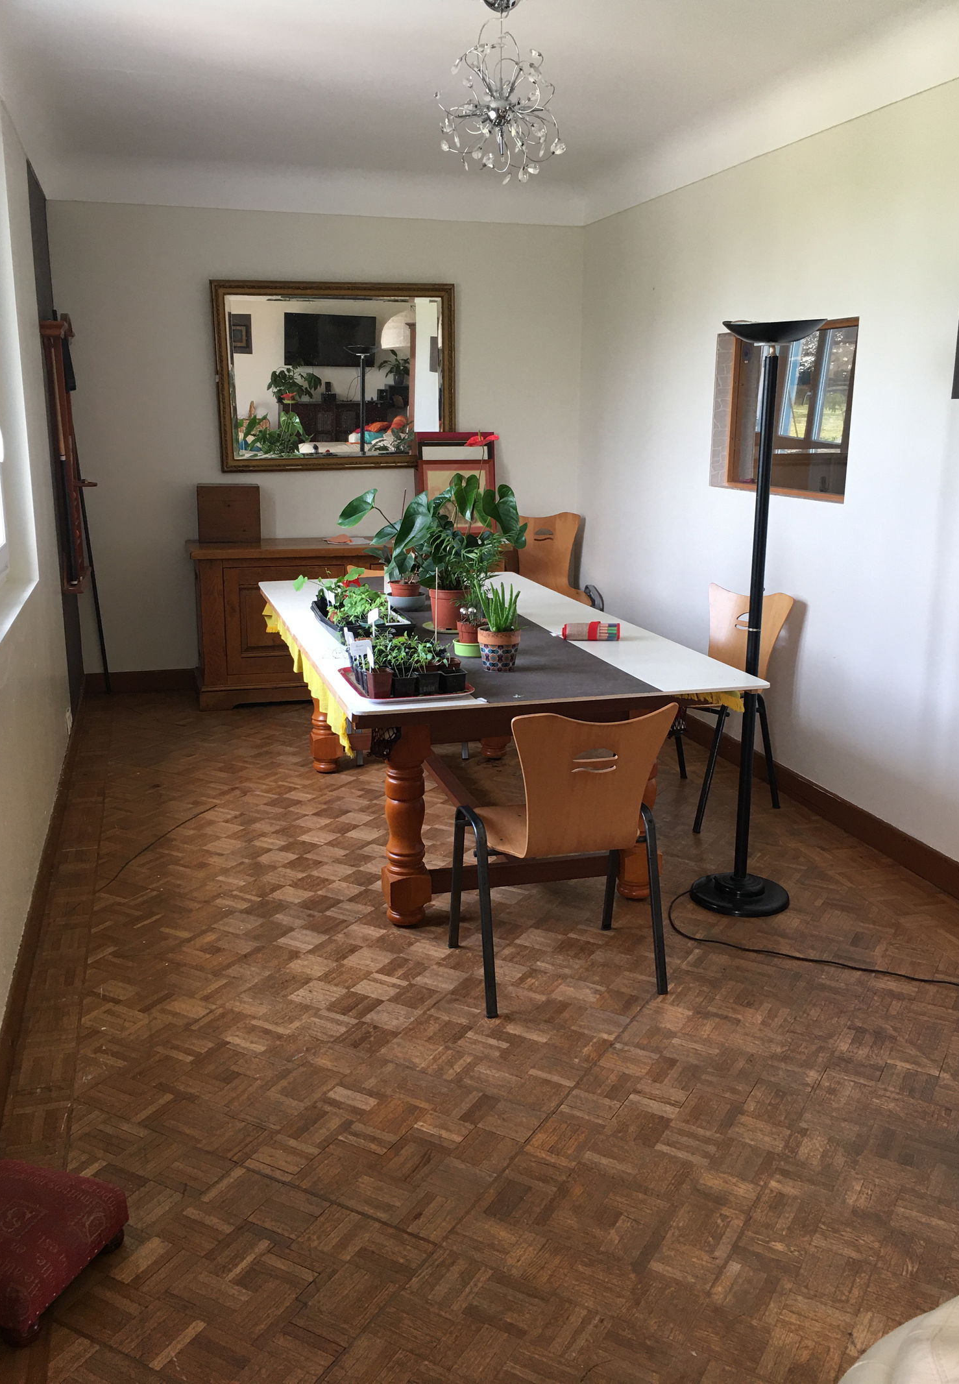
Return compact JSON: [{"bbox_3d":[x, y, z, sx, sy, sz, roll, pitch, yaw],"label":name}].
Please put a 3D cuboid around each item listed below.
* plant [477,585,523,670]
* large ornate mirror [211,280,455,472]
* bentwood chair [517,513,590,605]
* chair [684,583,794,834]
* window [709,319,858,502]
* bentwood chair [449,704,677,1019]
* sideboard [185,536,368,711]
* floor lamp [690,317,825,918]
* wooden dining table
[{"bbox_3d":[0.062,-0.199,3.472,0.140,0.250,0.140,0,13,0],"label":"plant"},{"bbox_3d":[-0.770,-1.735,6.400,1.330,1.005,0.060,-4,16,-15],"label":"large ornate mirror"},{"bbox_3d":[0.443,-0.535,6.663,0.500,0.880,0.530,-3,14,-12],"label":"bentwood chair"},{"bbox_3d":[0.864,0.043,4.572,0.520,0.820,0.500,-9,16,-34],"label":"chair"},{"bbox_3d":[1.236,-1.127,4.647,0.120,0.650,1.070,-4,14,-14],"label":"window"},{"bbox_3d":[0.215,0.389,3.134,0.505,0.820,0.530,-4,14,-14],"label":"bentwood chair"},{"bbox_3d":[-0.723,-0.422,6.487,1.730,0.835,0.540,-4,14,-15],"label":"sideboard"},{"bbox_3d":[0.852,-0.210,3.557,0.340,1.786,0.340,-4,14,-15],"label":"floor lamp"},{"bbox_3d":[-0.083,0.124,4.330,1.200,0.778,2.450,-4,14,-15],"label":"wooden dining table"}]

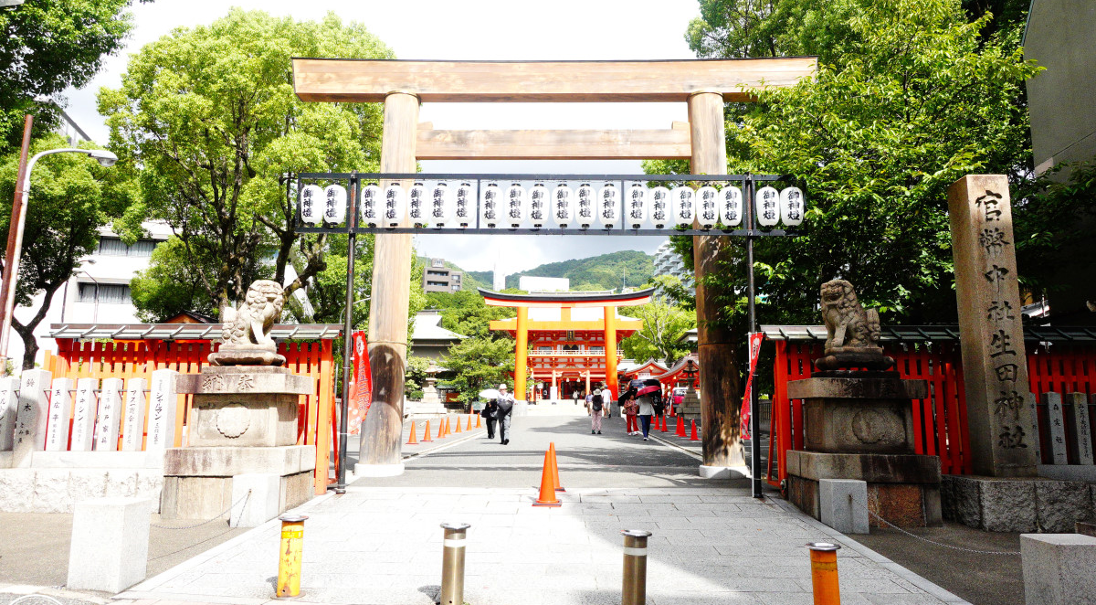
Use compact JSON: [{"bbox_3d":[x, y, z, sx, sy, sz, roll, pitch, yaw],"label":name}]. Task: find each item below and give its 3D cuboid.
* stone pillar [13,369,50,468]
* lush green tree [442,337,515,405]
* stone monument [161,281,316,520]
[{"bbox_3d":[-6.778,1.527,9.644,0.240,1.266,0.220,0,-8,2],"label":"stone pillar"},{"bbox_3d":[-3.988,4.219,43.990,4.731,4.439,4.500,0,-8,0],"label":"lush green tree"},{"bbox_3d":[-3.962,1.208,9.652,1.510,3.039,1.070,0,-8,2],"label":"stone monument"}]

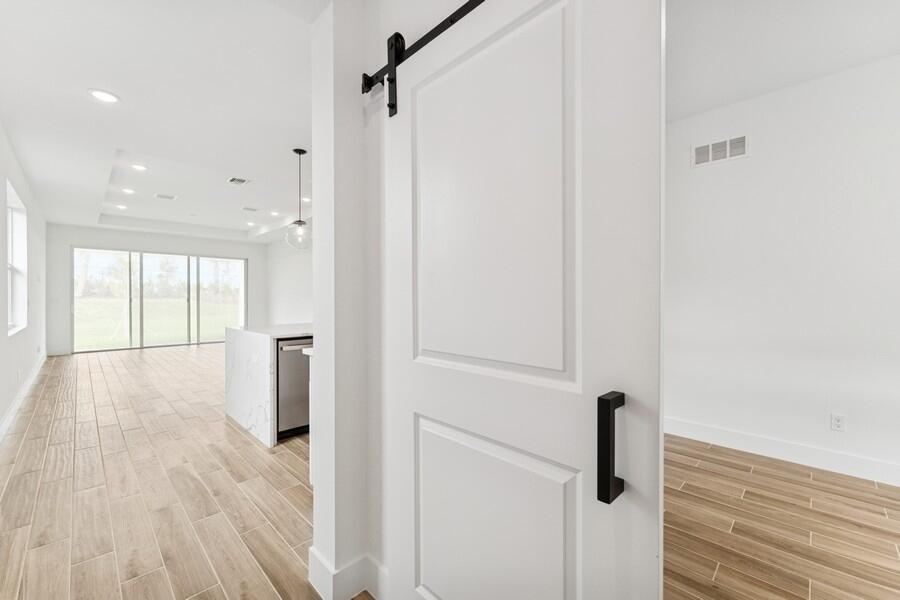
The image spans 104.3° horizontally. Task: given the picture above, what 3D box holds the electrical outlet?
[{"bbox_3d":[2.798,0.884,2.519,0.073,0.119,0.009,0,0,43],"label":"electrical outlet"}]

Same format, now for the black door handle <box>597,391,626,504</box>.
[{"bbox_3d":[0.340,0.307,0.737,0.076,0.210,0.024,0,0,-45],"label":"black door handle"}]

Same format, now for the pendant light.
[{"bbox_3d":[-1.662,-1.100,3.865,0.300,1.090,0.300,0,0,43],"label":"pendant light"}]

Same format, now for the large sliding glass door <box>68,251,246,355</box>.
[{"bbox_3d":[-7.293,0.016,9.196,0.130,2.410,3.567,0,0,43],"label":"large sliding glass door"}]

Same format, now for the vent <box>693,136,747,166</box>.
[{"bbox_3d":[2.286,-1.266,2.982,0.390,0.200,0.016,0,0,43],"label":"vent"}]

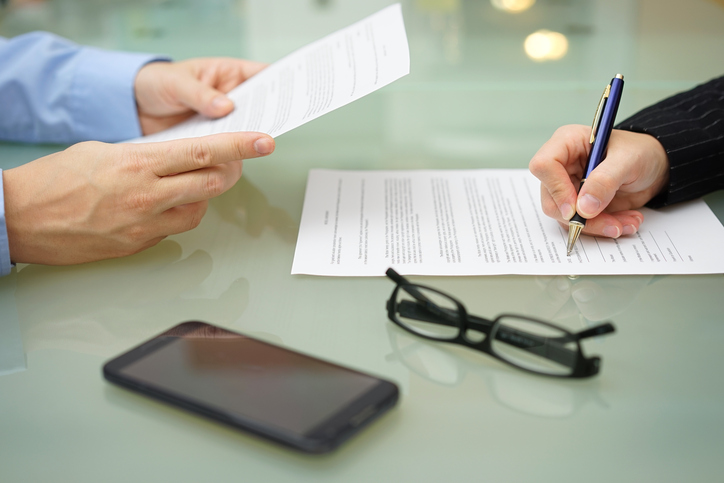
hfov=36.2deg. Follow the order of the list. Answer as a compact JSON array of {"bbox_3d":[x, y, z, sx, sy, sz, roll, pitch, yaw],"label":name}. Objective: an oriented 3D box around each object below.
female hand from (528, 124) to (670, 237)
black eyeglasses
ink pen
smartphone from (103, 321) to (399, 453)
[{"bbox_3d":[0.173,-0.047,0.775,0.108,0.067,0.083,-13,25,-29],"label":"female hand"},{"bbox_3d":[0.072,0.043,0.601,0.137,0.032,0.036,13,26,31],"label":"black eyeglasses"},{"bbox_3d":[0.155,-0.053,0.741,0.013,0.135,0.011,17,-14,4],"label":"ink pen"},{"bbox_3d":[-0.057,0.072,0.563,0.140,0.009,0.069,13,26,30],"label":"smartphone"}]

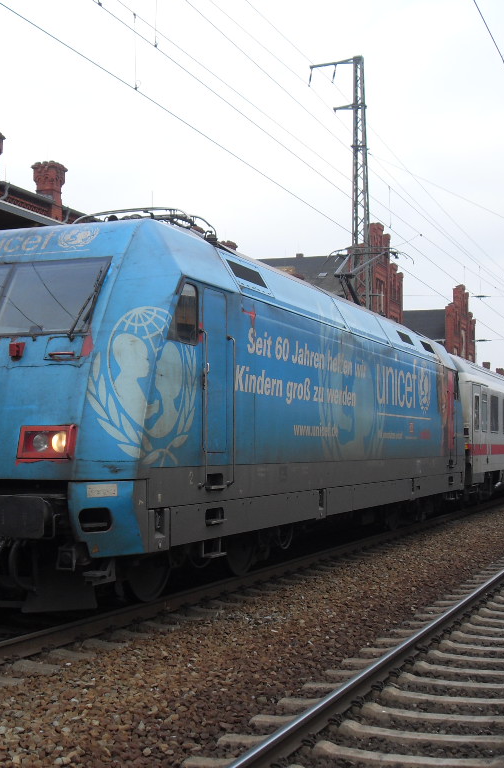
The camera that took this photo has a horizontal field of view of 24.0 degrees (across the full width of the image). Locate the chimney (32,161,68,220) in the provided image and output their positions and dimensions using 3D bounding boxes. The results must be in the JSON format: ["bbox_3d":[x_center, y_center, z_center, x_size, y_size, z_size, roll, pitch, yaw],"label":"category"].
[{"bbox_3d":[-6.992,-6.631,41.040,0.920,1.920,0.920,-1,-3,19],"label":"chimney"}]

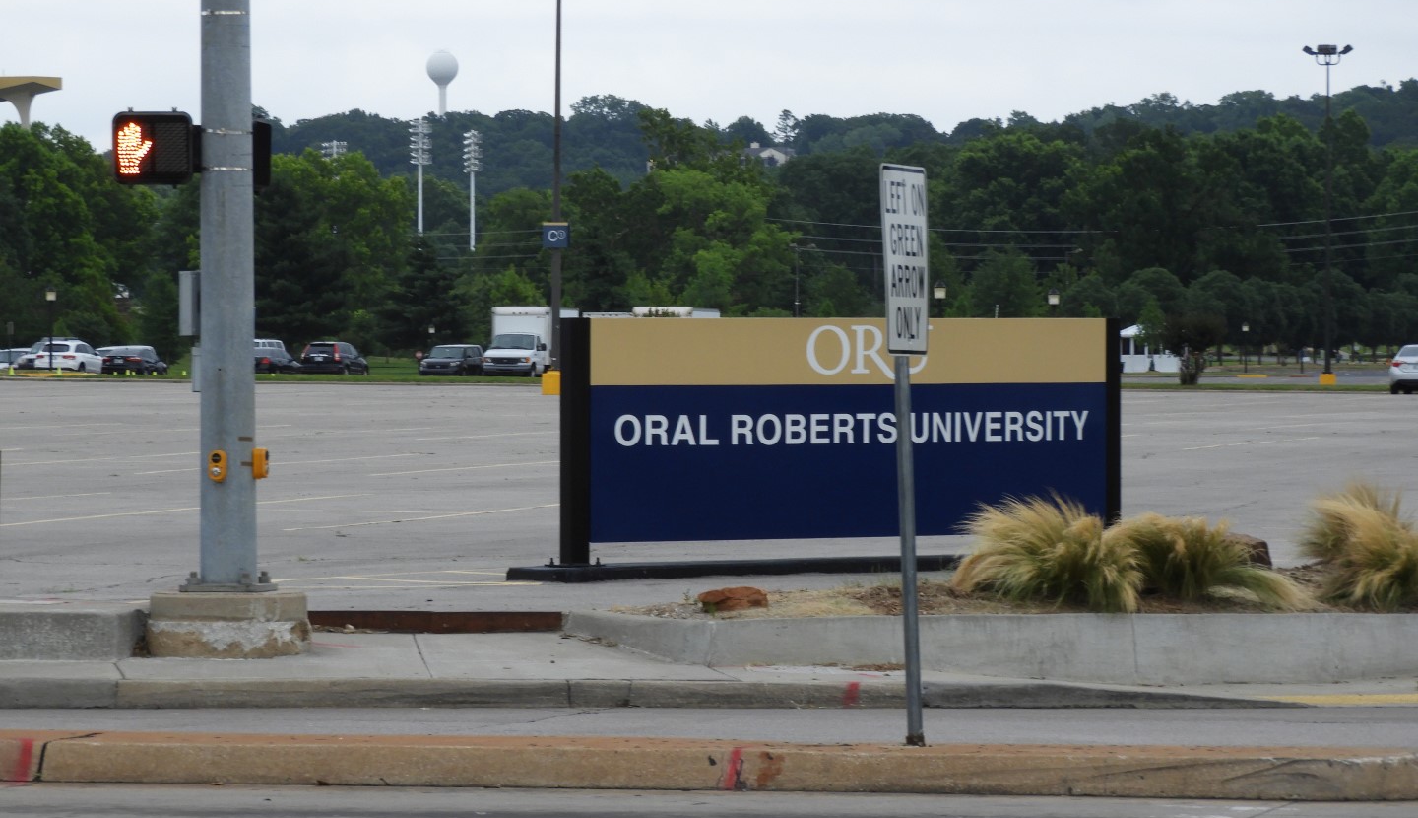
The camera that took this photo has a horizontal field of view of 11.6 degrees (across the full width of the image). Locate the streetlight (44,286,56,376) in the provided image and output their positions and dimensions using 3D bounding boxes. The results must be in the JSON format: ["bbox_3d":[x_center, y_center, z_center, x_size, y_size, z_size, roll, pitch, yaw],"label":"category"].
[{"bbox_3d":[-25.806,-3.083,273.000,0.400,3.450,0.400,0,1,0],"label":"streetlight"}]

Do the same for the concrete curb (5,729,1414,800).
[{"bbox_3d":[0.039,1.442,28.274,5.970,0.160,0.920,0,0,13],"label":"concrete curb"}]

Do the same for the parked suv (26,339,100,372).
[{"bbox_3d":[-25.726,-2.052,281.000,1.820,1.500,4.500,0,1,15],"label":"parked suv"}]

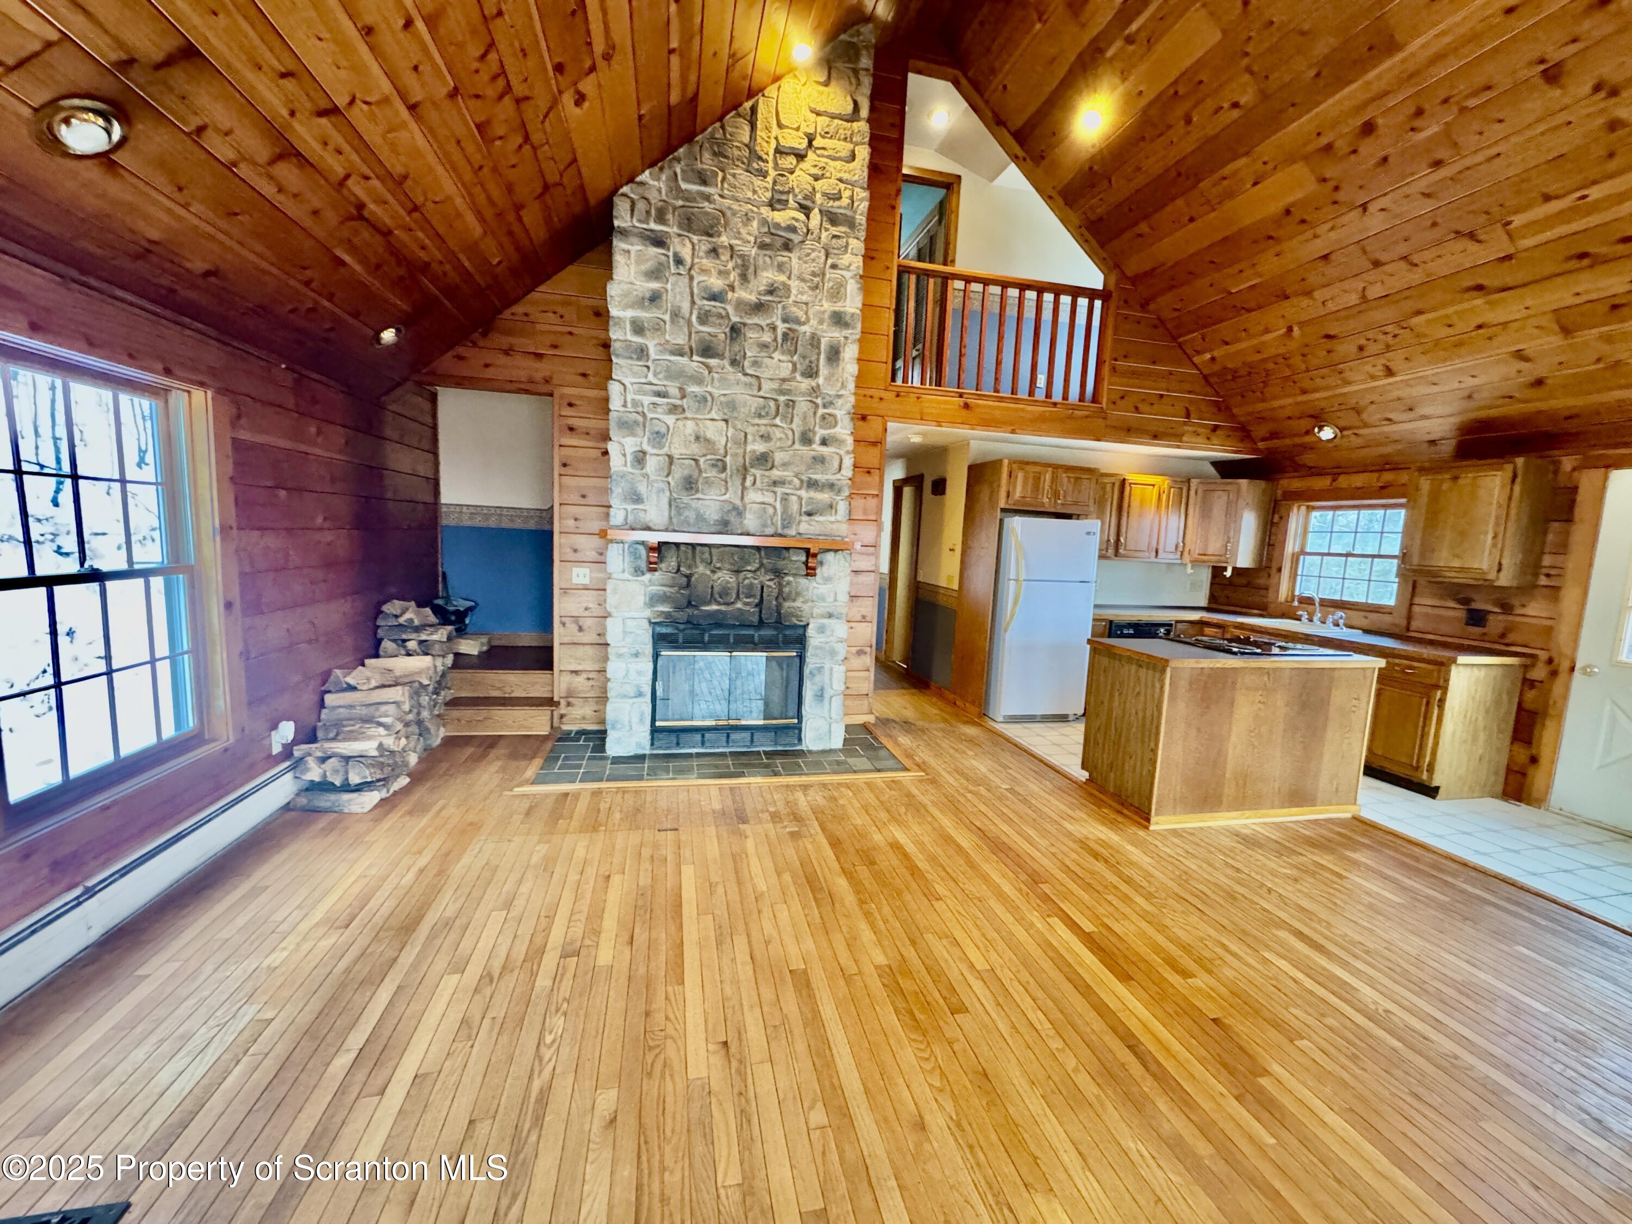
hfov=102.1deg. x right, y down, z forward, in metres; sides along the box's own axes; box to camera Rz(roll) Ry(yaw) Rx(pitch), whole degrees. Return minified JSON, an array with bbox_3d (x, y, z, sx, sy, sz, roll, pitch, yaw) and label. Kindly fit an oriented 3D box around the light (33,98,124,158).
[{"bbox_3d":[-2.026,-1.340,1.812,0.205,0.060,0.205,-37,12,-5],"label":"light"}]

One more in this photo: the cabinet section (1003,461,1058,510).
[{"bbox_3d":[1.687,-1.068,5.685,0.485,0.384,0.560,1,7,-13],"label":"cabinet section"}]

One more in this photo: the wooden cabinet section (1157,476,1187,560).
[{"bbox_3d":[3.297,-0.869,6.321,0.306,0.765,0.309,1,7,-13],"label":"wooden cabinet section"}]

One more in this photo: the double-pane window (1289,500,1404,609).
[{"bbox_3d":[4.216,-0.462,5.261,0.102,0.815,0.888,1,7,-12],"label":"double-pane window"}]

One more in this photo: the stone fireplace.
[{"bbox_3d":[-0.542,-1.377,4.427,1.608,4.605,0.742,1,7,-12],"label":"stone fireplace"}]

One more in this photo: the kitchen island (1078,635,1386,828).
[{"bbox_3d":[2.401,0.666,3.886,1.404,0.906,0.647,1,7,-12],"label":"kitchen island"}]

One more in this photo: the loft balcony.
[{"bbox_3d":[1.460,-2.130,5.131,1.819,0.909,0.124,1,7,-12],"label":"loft balcony"}]

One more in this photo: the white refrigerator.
[{"bbox_3d":[1.854,0.043,5.792,0.808,1.685,0.720,1,7,-12],"label":"white refrigerator"}]

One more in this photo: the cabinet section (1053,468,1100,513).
[{"bbox_3d":[2.126,-1.060,5.786,0.432,0.376,0.560,1,7,-13],"label":"cabinet section"}]

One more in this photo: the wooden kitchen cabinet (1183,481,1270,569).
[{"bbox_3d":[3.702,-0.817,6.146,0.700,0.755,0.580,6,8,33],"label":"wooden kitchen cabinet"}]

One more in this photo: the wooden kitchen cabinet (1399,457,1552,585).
[{"bbox_3d":[4.203,-0.567,4.228,0.323,0.754,0.567,1,7,-12],"label":"wooden kitchen cabinet"}]

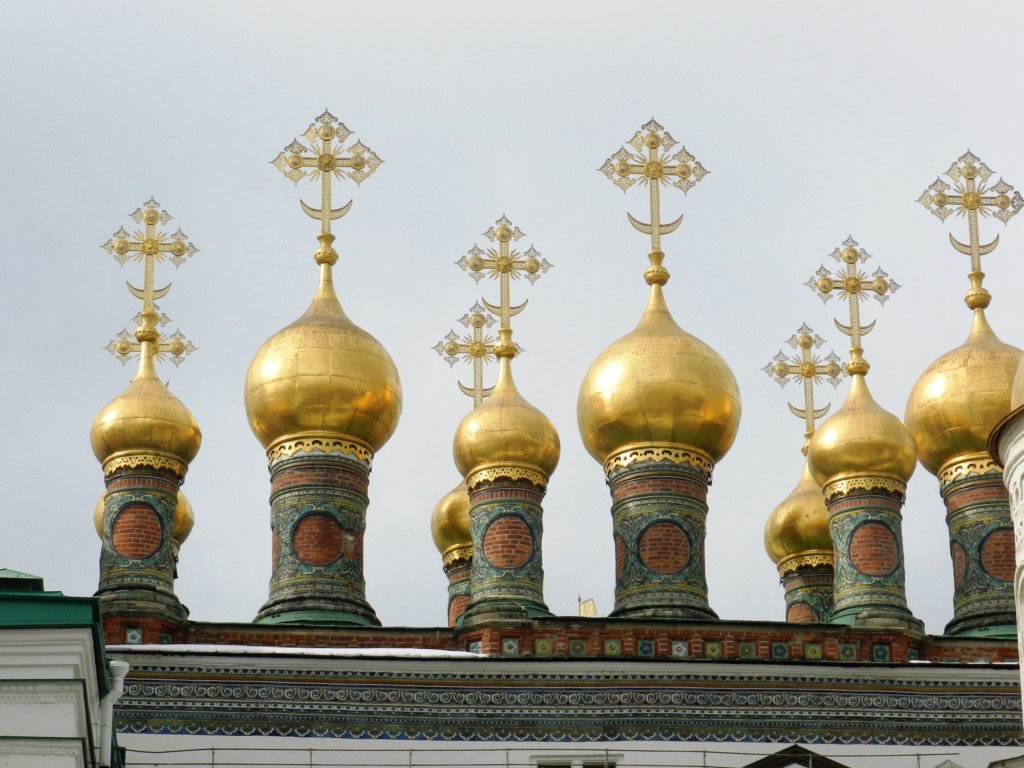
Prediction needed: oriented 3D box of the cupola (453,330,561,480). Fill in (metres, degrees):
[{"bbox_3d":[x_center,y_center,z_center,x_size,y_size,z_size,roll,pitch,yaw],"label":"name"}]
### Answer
[{"bbox_3d":[-0.093,0.476,66.315,2.099,3.362,2.099,2,-24,-6],"label":"cupola"}]

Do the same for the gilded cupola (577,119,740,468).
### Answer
[{"bbox_3d":[2.986,-1.923,70.167,3.318,8.092,3.318,2,-24,-6],"label":"gilded cupola"}]

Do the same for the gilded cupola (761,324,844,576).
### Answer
[{"bbox_3d":[6.293,1.319,71.550,2.131,5.772,2.131,2,-24,-6],"label":"gilded cupola"}]

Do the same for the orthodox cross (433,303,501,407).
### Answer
[{"bbox_3d":[-0.701,-0.614,71.573,1.992,2.504,0.200,2,-24,-6],"label":"orthodox cross"}]

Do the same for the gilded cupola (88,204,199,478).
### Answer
[{"bbox_3d":[-7.042,-0.984,66.139,2.152,5.963,2.152,2,-24,-6],"label":"gilded cupola"}]

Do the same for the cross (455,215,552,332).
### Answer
[{"bbox_3d":[-0.136,-2.231,67.500,1.992,2.549,0.200,2,-24,-6],"label":"cross"}]

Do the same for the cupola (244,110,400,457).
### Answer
[{"bbox_3d":[-3.842,-2.103,69.427,3.220,7.965,3.220,2,-24,-6],"label":"cupola"}]

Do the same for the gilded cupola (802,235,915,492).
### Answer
[{"bbox_3d":[6.872,-0.448,67.542,2.152,5.602,2.152,2,-24,-6],"label":"gilded cupola"}]

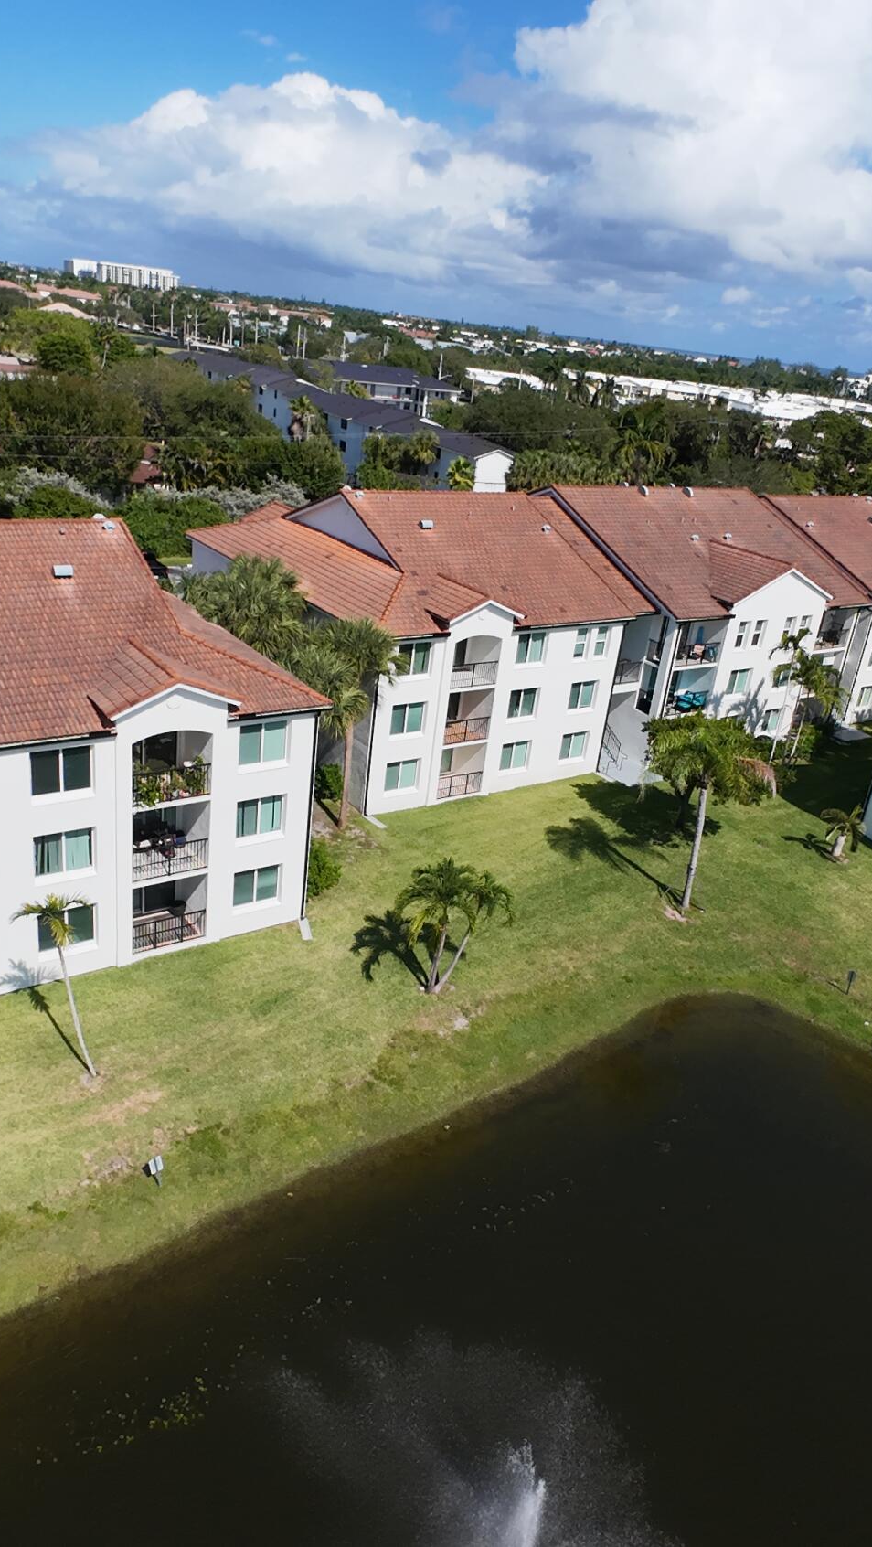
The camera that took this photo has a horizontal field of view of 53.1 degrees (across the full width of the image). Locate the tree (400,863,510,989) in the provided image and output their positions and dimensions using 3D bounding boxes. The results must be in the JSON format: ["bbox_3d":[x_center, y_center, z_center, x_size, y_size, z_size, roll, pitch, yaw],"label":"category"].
[{"bbox_3d":[0.546,5.532,30.771,3.800,5.300,3.200,8,24,2],"label":"tree"}]

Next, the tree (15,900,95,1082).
[{"bbox_3d":[-10.613,5.913,24.448,2.100,5.000,2.000,-5,27,-24],"label":"tree"}]

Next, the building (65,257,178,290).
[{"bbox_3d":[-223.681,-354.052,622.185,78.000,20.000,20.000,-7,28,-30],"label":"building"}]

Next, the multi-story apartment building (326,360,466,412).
[{"bbox_3d":[-8.018,-73.152,167.551,26.000,9.000,11.000,-6,27,-27],"label":"multi-story apartment building"}]

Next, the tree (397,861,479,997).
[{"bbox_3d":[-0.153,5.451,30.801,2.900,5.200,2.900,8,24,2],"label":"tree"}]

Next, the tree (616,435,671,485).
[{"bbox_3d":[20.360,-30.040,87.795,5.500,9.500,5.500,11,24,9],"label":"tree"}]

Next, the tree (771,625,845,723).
[{"bbox_3d":[21.843,-4.746,52.849,4.100,8.000,4.000,17,26,21],"label":"tree"}]

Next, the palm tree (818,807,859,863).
[{"bbox_3d":[18.810,2.820,40.783,2.000,2.500,2.000,19,27,25],"label":"palm tree"}]

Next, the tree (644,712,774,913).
[{"bbox_3d":[10.739,1.778,36.603,5.000,8.700,5.000,15,25,18],"label":"tree"}]

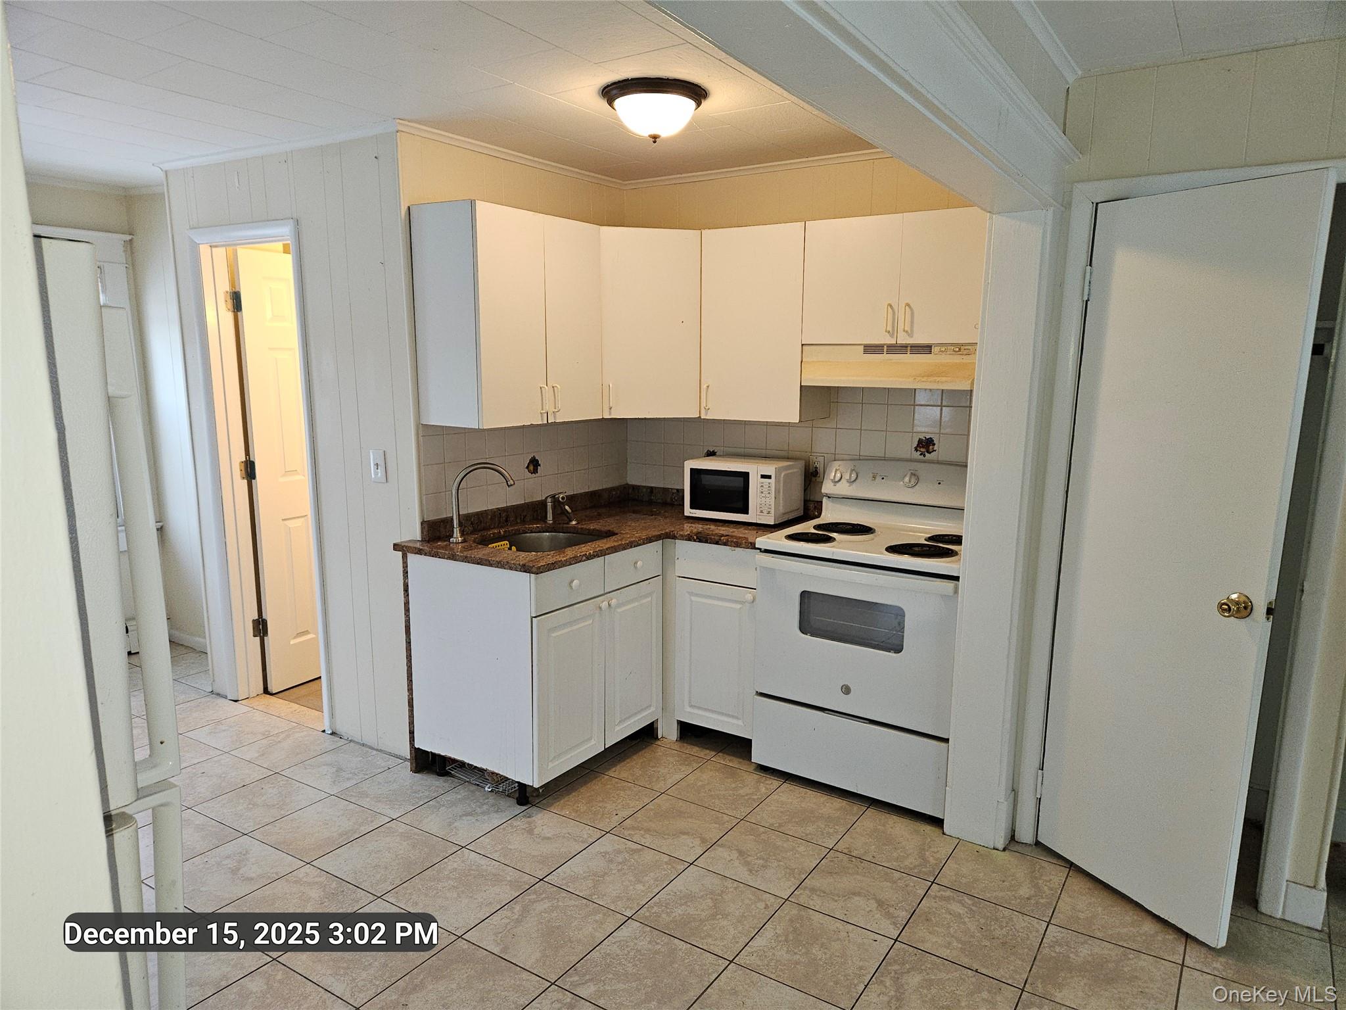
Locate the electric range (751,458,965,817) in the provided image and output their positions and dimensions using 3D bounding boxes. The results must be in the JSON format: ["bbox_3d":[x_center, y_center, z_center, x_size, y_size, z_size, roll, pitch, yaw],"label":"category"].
[{"bbox_3d":[0.800,0.454,3.432,0.760,1.162,0.704,6,11,32],"label":"electric range"}]

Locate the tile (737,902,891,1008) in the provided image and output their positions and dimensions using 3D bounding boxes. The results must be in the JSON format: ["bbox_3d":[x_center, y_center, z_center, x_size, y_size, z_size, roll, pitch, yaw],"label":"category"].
[{"bbox_3d":[0.392,1.224,2.447,0.332,0.010,0.332,6,11,33],"label":"tile"}]

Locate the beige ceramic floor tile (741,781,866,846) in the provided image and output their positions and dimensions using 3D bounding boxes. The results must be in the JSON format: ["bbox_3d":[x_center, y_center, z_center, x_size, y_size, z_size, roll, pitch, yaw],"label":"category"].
[{"bbox_3d":[0.479,1.103,3.193,0.334,0.010,0.334,6,11,32],"label":"beige ceramic floor tile"}]

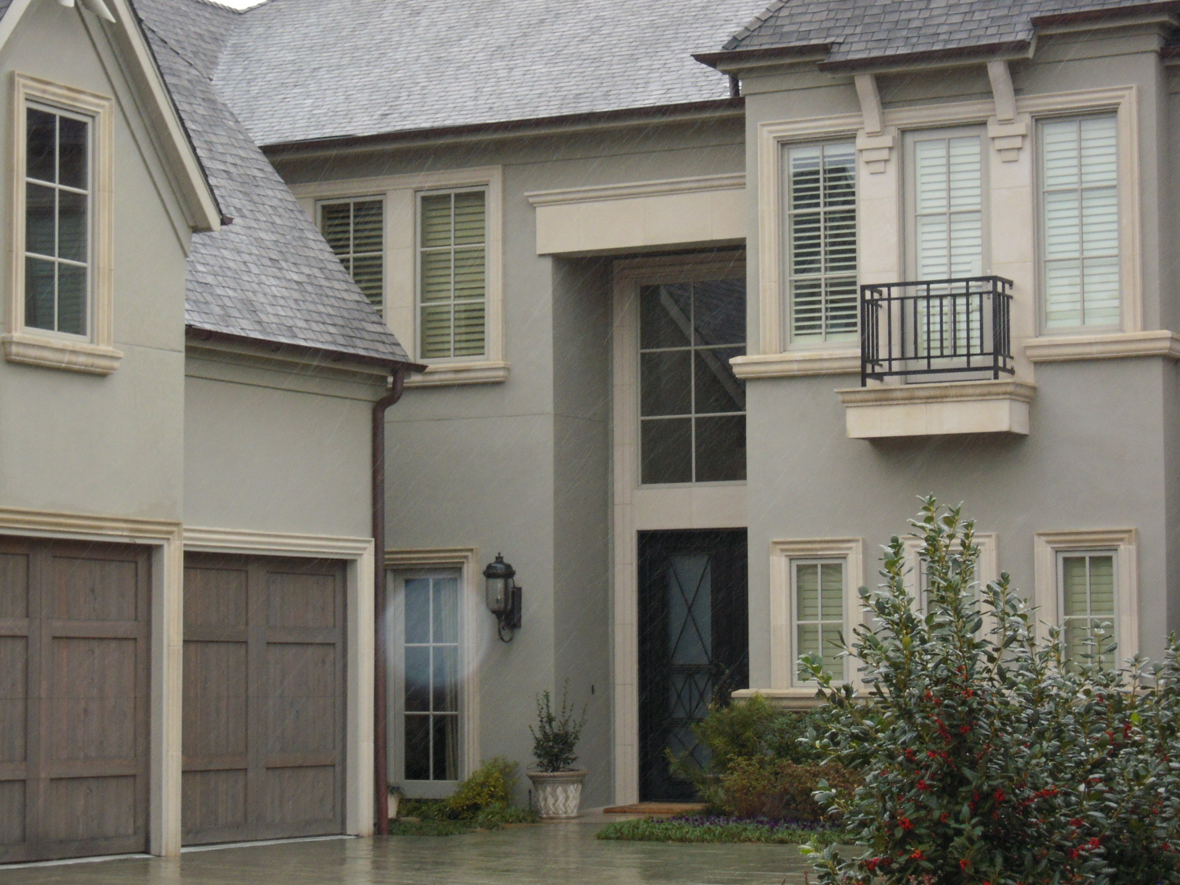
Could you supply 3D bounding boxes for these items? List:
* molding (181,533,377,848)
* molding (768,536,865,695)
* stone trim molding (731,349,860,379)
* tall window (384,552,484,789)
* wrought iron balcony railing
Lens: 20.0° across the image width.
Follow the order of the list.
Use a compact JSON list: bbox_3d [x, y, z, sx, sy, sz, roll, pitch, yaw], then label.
[{"bbox_3d":[-2.671,2.023,27.637,0.172,2.582,3.132,-3,-5,29],"label":"molding"},{"bbox_3d":[2.087,1.601,30.784,0.944,1.399,0.121,-3,-5,29],"label":"molding"},{"bbox_3d":[1.895,-0.713,30.087,1.333,0.223,0.125,-3,-5,29],"label":"stone trim molding"},{"bbox_3d":[-1.663,2.359,33.709,1.286,2.582,0.141,-3,-5,29],"label":"tall window"},{"bbox_3d":[3.135,-0.984,30.134,1.354,0.924,0.404,-3,-5,29],"label":"wrought iron balcony railing"}]

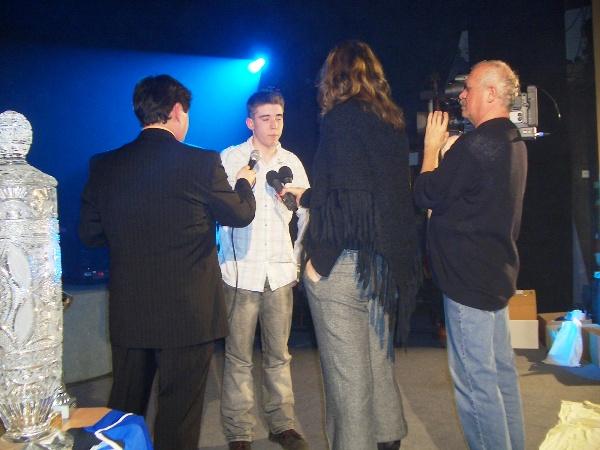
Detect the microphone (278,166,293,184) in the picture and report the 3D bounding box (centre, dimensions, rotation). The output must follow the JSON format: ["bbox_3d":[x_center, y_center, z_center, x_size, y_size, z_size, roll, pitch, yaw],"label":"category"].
[{"bbox_3d":[-0.045,-0.158,2.514,0.056,0.185,0.056,-13,-24,-6],"label":"microphone"}]

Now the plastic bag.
[{"bbox_3d":[1.895,0.810,4.340,0.270,0.380,0.180,-2,0,18],"label":"plastic bag"}]

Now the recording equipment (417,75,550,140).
[{"bbox_3d":[0.799,-0.523,2.700,0.510,0.270,0.230,-2,0,10],"label":"recording equipment"}]

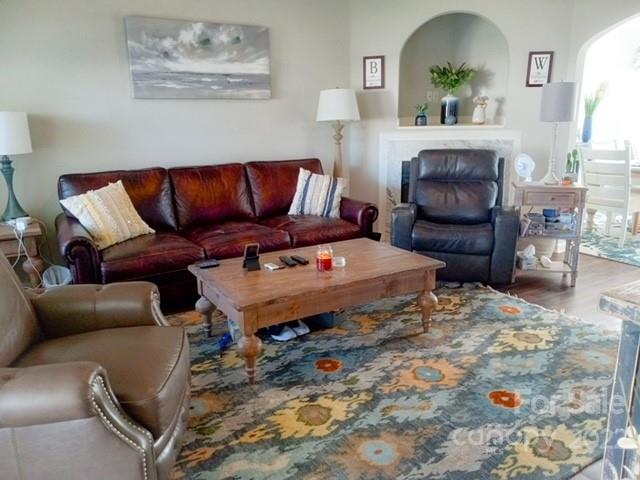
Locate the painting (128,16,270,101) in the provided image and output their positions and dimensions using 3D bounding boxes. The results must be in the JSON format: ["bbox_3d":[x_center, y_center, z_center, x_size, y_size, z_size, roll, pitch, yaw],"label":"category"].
[{"bbox_3d":[-0.976,-1.522,4.250,1.220,0.616,0.040,-9,17,-30],"label":"painting"}]

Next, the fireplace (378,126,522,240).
[{"bbox_3d":[1.286,-0.550,5.109,1.390,1.180,0.200,2,15,12],"label":"fireplace"}]

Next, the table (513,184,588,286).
[{"bbox_3d":[1.776,-0.051,3.966,0.500,0.768,0.360,3,15,14],"label":"table"}]

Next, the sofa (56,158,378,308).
[{"bbox_3d":[-0.766,-0.107,4.042,2.365,0.900,0.950,-9,16,-28],"label":"sofa"}]

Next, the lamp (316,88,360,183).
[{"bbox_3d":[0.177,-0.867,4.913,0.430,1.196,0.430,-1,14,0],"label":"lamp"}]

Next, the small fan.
[{"bbox_3d":[1.638,-0.576,3.987,0.175,0.242,0.120,12,19,40],"label":"small fan"}]

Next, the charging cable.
[{"bbox_3d":[-1.946,0.101,3.292,0.200,0.481,0.160,-9,17,-30],"label":"charging cable"}]

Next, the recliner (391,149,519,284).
[{"bbox_3d":[1.133,-0.265,4.345,0.930,1.010,0.950,2,15,10],"label":"recliner"}]

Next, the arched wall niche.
[{"bbox_3d":[1.323,-1.677,4.989,1.020,1.053,0.340,2,15,12],"label":"arched wall niche"}]

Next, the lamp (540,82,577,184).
[{"bbox_3d":[1.840,-0.818,3.864,0.285,0.767,0.285,3,15,14],"label":"lamp"}]

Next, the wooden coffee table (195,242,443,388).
[{"bbox_3d":[-0.013,0.373,3.047,1.319,0.446,0.803,-9,17,-30],"label":"wooden coffee table"}]

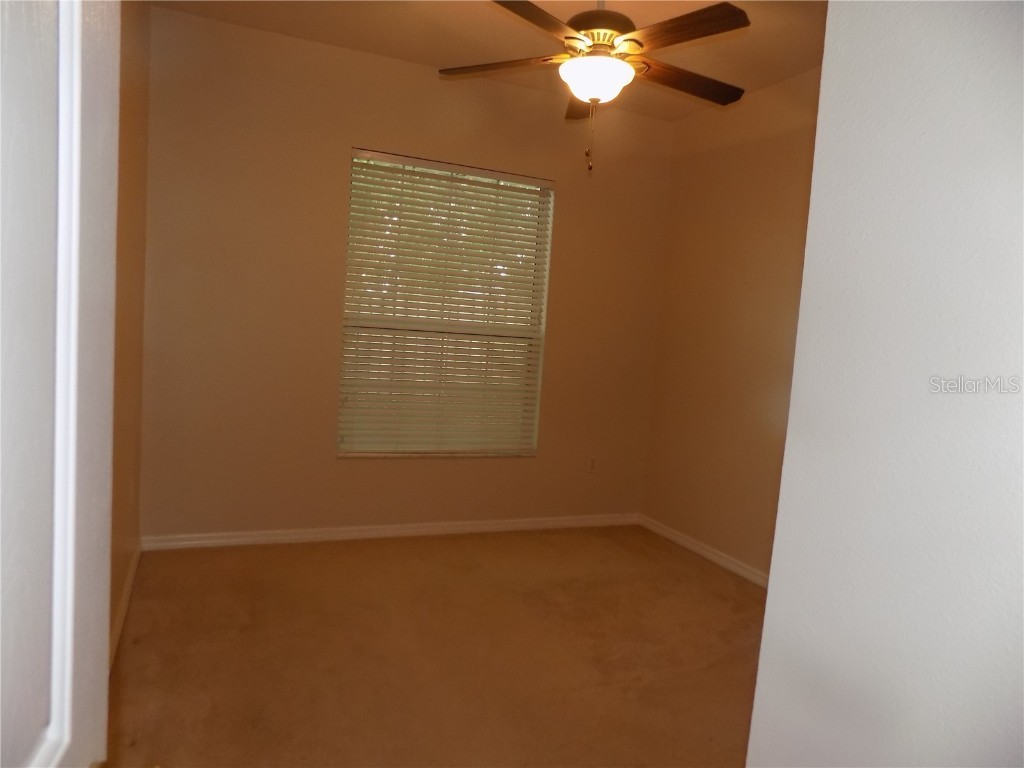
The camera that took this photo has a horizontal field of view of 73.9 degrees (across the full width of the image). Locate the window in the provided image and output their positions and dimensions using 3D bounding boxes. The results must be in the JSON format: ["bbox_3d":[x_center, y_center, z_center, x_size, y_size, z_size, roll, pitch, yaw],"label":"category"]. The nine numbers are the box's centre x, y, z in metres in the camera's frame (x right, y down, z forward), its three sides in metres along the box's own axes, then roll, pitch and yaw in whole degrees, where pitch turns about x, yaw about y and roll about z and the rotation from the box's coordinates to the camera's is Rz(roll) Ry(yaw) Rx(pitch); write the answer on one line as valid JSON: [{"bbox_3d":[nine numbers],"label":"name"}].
[{"bbox_3d":[-0.378,-0.430,4.161,1.283,1.765,0.100,2,5,-24],"label":"window"}]

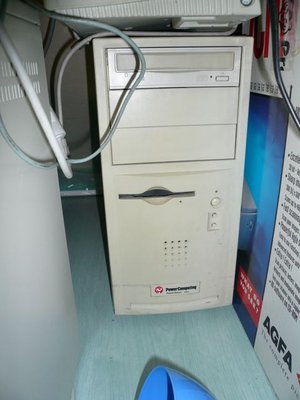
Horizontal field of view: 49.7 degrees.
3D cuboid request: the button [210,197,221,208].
[{"bbox_3d":[0.084,0.003,0.416,0.013,0.014,0.004,-3,20,-5],"label":"button"}]

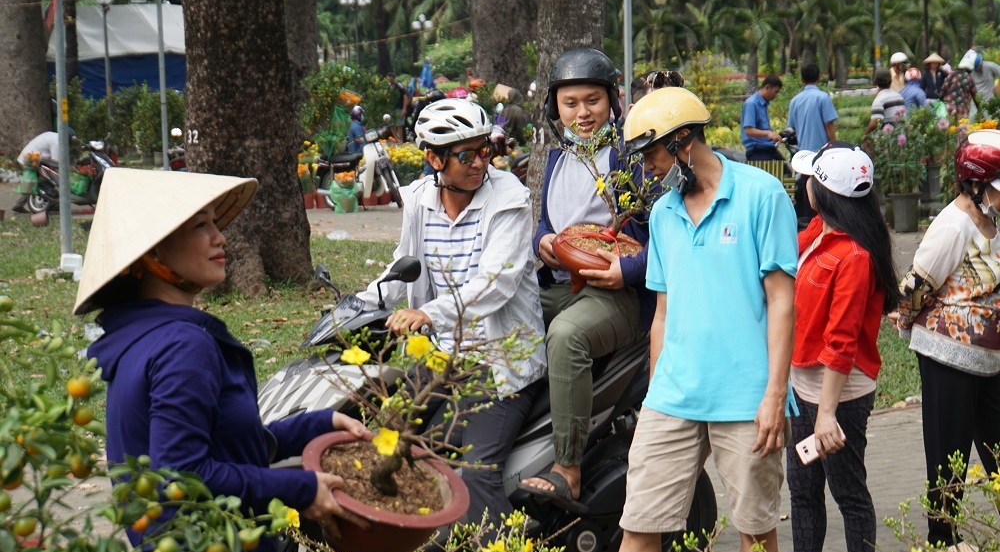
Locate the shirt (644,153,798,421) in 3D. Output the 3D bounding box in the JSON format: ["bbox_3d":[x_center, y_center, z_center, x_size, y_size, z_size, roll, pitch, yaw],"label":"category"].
[{"bbox_3d":[0.631,0.033,7.200,0.460,0.740,0.280,3,6,33],"label":"shirt"}]

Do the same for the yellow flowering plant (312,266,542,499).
[{"bbox_3d":[-0.139,0.204,4.850,0.430,0.430,0.420,0,5,0],"label":"yellow flowering plant"}]

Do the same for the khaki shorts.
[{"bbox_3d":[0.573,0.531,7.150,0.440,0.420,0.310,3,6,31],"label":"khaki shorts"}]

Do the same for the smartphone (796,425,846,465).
[{"bbox_3d":[1.073,0.563,8.450,0.160,0.074,0.009,-31,-11,5],"label":"smartphone"}]

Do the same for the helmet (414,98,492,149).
[{"bbox_3d":[-0.143,-0.471,7.800,0.270,0.165,0.210,4,6,44],"label":"helmet"}]

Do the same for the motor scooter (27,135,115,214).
[{"bbox_3d":[-5.541,-1.358,32.910,1.830,1.080,0.680,2,6,33],"label":"motor scooter"}]

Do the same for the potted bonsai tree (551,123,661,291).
[{"bbox_3d":[0.316,-0.219,7.649,0.350,0.520,0.320,11,22,0],"label":"potted bonsai tree"}]

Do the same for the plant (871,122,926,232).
[{"bbox_3d":[3.945,-0.982,24.950,0.560,1.080,0.560,-2,5,0],"label":"plant"}]

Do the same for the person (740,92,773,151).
[{"bbox_3d":[2.629,-1.246,25.500,0.500,1.580,0.480,1,5,17],"label":"person"}]

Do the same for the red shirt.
[{"bbox_3d":[1.078,0.069,8.050,0.270,0.520,0.410,-3,5,-27],"label":"red shirt"}]

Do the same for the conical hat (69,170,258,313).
[{"bbox_3d":[-0.686,-0.127,4.765,0.430,0.186,0.430,-37,1,0],"label":"conical hat"}]

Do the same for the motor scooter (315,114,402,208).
[{"bbox_3d":[-1.696,-1.370,30.500,0.680,1.120,1.860,-4,6,-41],"label":"motor scooter"}]

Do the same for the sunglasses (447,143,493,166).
[{"bbox_3d":[-0.117,-0.372,7.652,0.144,0.047,0.145,-8,11,-39],"label":"sunglasses"}]

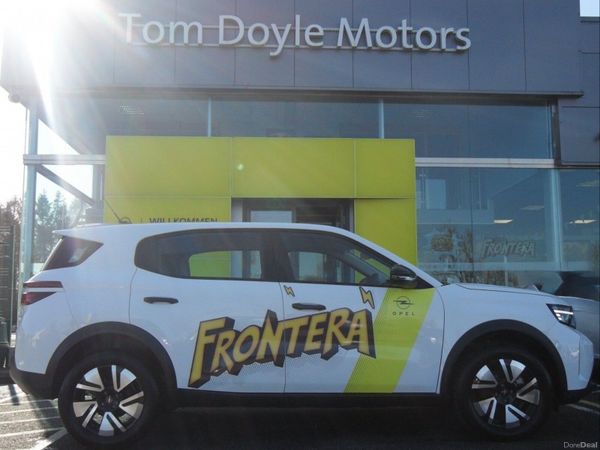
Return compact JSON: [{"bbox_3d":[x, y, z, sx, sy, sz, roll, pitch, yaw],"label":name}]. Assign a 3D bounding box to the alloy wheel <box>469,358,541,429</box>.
[{"bbox_3d":[1.389,1.152,3.399,0.483,0.483,0.200,0,-4,-3],"label":"alloy wheel"}]

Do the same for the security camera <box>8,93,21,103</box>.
[{"bbox_3d":[-4.806,-2.146,8.168,0.150,0.160,0.200,-3,-5,30],"label":"security camera"}]

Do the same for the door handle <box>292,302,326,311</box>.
[{"bbox_3d":[0.064,0.551,3.273,0.230,0.051,0.050,0,-4,-3],"label":"door handle"}]

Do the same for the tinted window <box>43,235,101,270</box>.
[{"bbox_3d":[-1.603,0.201,3.420,0.413,0.239,0.120,0,-4,-3],"label":"tinted window"}]

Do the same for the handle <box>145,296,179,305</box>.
[{"bbox_3d":[-0.920,0.502,3.223,0.223,0.051,0.050,0,-4,-3],"label":"handle"}]

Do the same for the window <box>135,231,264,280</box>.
[{"bbox_3d":[-0.694,0.215,3.398,0.888,0.353,0.110,0,-4,-3],"label":"window"}]

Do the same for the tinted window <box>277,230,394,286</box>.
[{"bbox_3d":[0.270,0.238,3.459,0.846,0.398,0.110,0,-4,-3],"label":"tinted window"}]

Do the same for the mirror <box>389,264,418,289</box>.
[{"bbox_3d":[0.698,0.349,3.273,0.191,0.158,0.220,0,-4,-3],"label":"mirror"}]

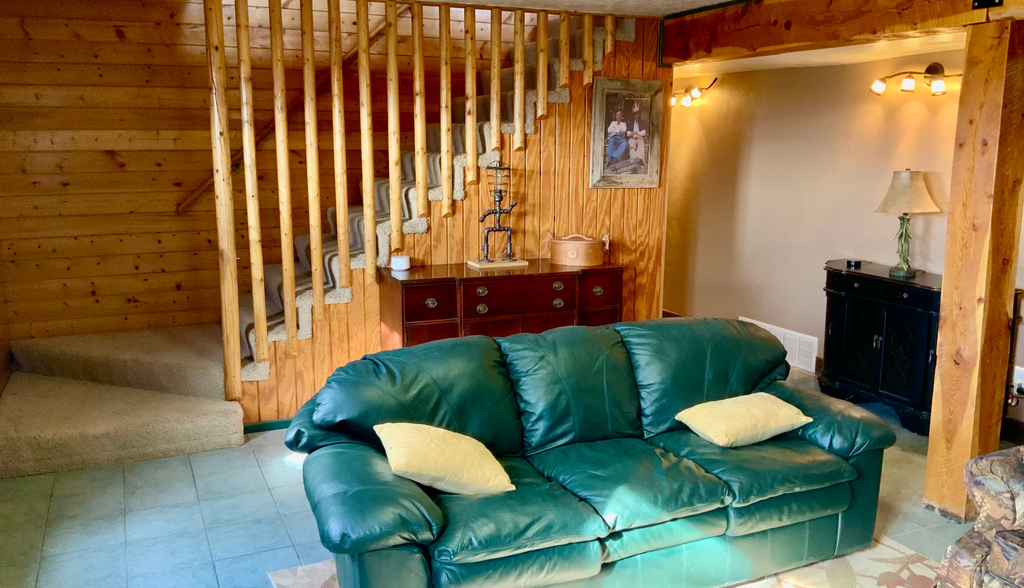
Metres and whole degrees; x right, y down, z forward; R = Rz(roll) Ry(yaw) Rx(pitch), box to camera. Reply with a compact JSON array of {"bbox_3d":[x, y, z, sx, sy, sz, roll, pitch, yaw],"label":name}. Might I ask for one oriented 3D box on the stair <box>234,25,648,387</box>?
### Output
[{"bbox_3d":[-0.568,-0.686,5.521,2.606,2.202,1.050,-4,11,-24],"label":"stair"}]

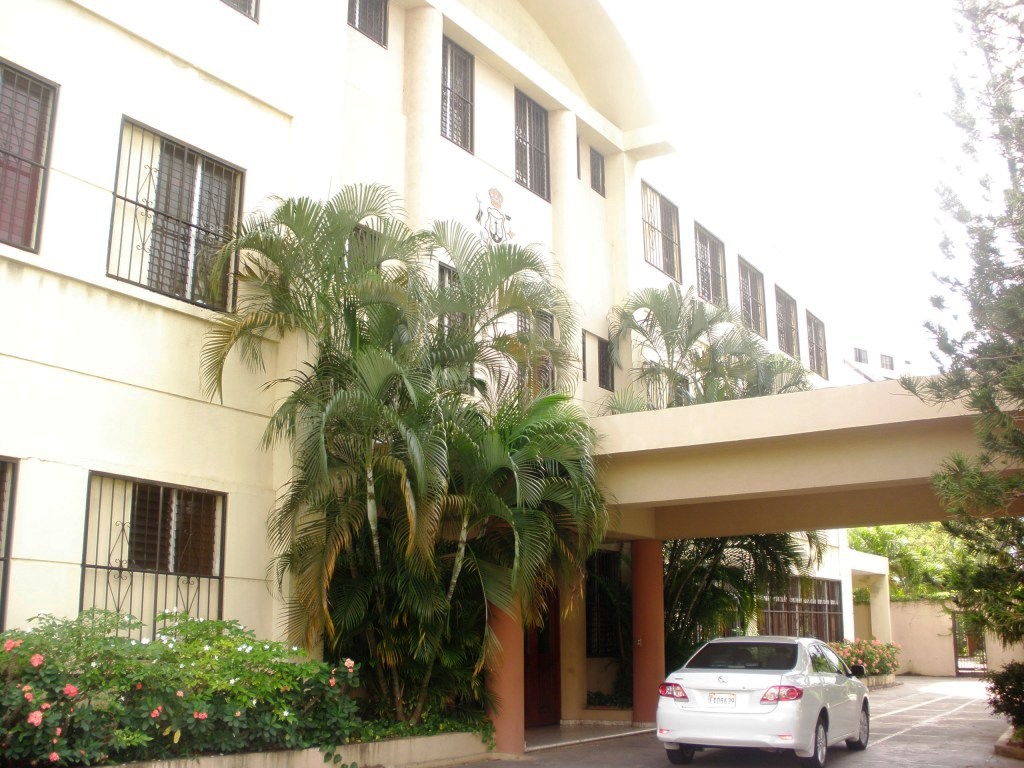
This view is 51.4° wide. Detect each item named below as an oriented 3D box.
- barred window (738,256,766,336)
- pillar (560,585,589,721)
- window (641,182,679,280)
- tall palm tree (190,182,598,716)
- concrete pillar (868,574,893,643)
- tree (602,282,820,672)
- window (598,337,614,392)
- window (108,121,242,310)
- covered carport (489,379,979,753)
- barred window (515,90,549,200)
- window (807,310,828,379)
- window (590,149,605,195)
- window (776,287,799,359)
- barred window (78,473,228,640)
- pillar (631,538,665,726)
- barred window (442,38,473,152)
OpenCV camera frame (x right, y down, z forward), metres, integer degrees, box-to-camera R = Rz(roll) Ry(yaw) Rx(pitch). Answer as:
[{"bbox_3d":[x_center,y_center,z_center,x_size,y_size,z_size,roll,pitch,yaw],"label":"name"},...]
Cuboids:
[{"bbox_3d":[6.525,-2.315,28.790,0.150,1.909,1.881,-9,-16,32],"label":"barred window"},{"bbox_3d":[1.039,4.198,17.773,0.480,2.844,0.480,0,-14,0],"label":"pillar"},{"bbox_3d":[3.270,-3.304,23.478,0.180,1.834,1.776,-9,-16,33],"label":"window"},{"bbox_3d":[-1.311,1.041,12.571,3.000,6.150,4.300,-9,-16,33],"label":"tall palm tree"},{"bbox_3d":[12.270,8.104,35.216,0.600,3.529,0.450,-9,-16,33],"label":"concrete pillar"},{"bbox_3d":[3.955,2.172,20.623,3.800,7.800,5.200,-9,-16,33],"label":"tree"},{"bbox_3d":[1.879,-0.384,21.163,0.150,1.027,0.643,-9,-16,32],"label":"window"},{"bbox_3d":[-3.840,-1.908,12.312,0.180,1.850,1.802,-9,-16,33],"label":"window"},{"bbox_3d":[3.510,2.745,14.049,7.800,4.109,5.300,-9,-16,33],"label":"covered carport"},{"bbox_3d":[0.386,-4.414,19.799,0.150,1.891,1.286,-9,-16,32],"label":"barred window"},{"bbox_3d":[9.147,-1.155,32.049,0.180,1.787,1.633,-9,-16,33],"label":"window"},{"bbox_3d":[1.781,-4.375,21.993,0.150,0.941,0.624,-9,-16,32],"label":"window"},{"bbox_3d":[8.069,-1.753,31.090,0.150,1.909,1.834,-9,-16,32],"label":"window"},{"bbox_3d":[-3.848,2.000,11.532,0.150,1.891,1.872,-9,-16,32],"label":"barred window"},{"bbox_3d":[2.273,4.142,17.769,0.529,2.994,0.529,0,-13,0],"label":"pillar"},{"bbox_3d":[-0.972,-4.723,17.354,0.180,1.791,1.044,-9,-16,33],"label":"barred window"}]

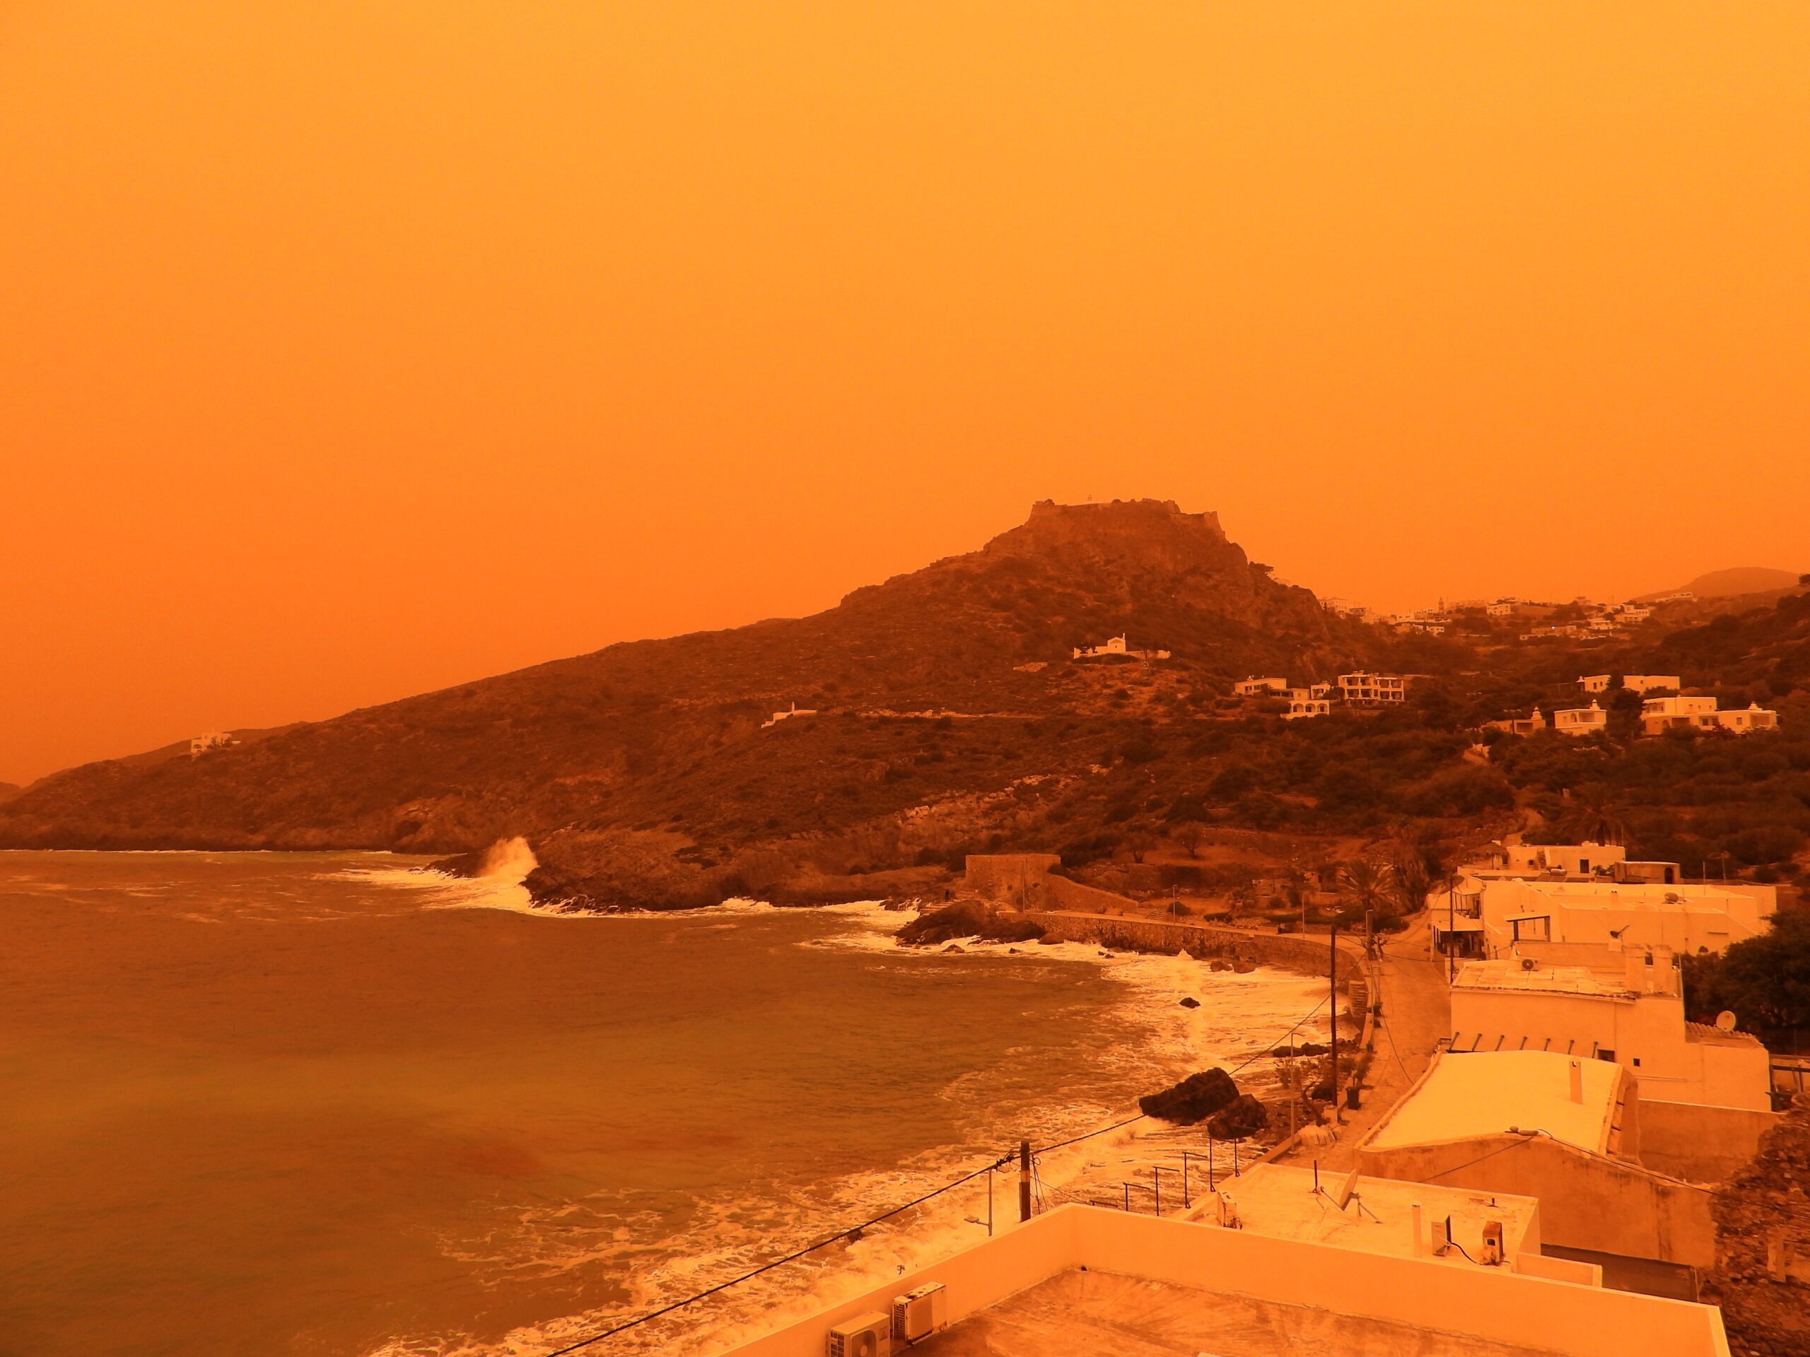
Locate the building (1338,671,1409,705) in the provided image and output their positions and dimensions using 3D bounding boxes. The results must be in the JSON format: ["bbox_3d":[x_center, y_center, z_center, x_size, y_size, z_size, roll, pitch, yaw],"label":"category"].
[{"bbox_3d":[125.488,2.666,338.000,16.000,8.200,9.000,0,-6,8],"label":"building"}]

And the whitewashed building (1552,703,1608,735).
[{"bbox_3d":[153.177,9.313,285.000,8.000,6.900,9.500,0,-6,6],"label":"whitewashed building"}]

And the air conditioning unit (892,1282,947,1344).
[{"bbox_3d":[0.211,9.204,18.200,0.270,0.560,0.850,-4,-7,40],"label":"air conditioning unit"}]

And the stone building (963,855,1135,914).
[{"bbox_3d":[19.137,27.706,169.000,21.500,7.800,9.000,0,-6,5],"label":"stone building"}]

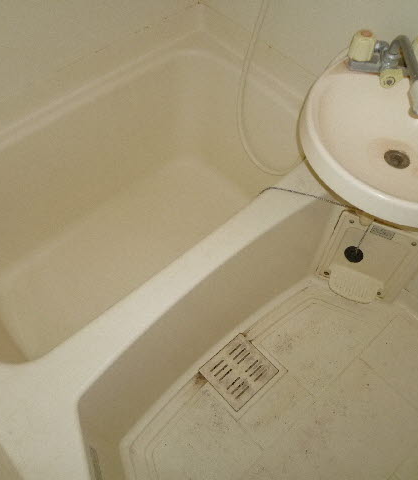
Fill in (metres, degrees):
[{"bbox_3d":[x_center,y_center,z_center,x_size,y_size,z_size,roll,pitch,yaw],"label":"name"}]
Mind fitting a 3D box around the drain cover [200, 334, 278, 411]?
[{"bbox_3d":[0.086,0.373,1.306,0.160,0.010,0.151,-37,62,-22],"label":"drain cover"}]

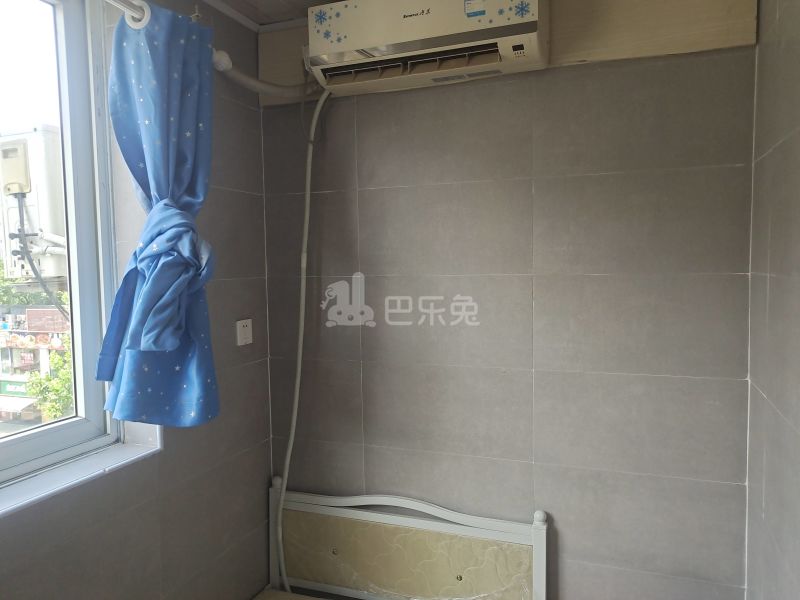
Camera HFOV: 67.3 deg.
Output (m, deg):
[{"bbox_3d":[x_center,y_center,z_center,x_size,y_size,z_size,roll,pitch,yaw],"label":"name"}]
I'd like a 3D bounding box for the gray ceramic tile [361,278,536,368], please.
[{"bbox_3d":[0.143,0.070,2.008,0.600,0.300,0.012,0,4,21],"label":"gray ceramic tile"}]

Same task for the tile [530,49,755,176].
[{"bbox_3d":[0.694,-0.525,1.759,0.596,0.300,0.014,0,4,21],"label":"tile"}]

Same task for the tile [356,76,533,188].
[{"bbox_3d":[0.135,-0.529,1.973,0.600,0.300,0.014,0,4,21],"label":"tile"}]

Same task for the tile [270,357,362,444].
[{"bbox_3d":[-0.308,0.367,2.199,0.379,0.300,0.010,0,4,21],"label":"tile"}]

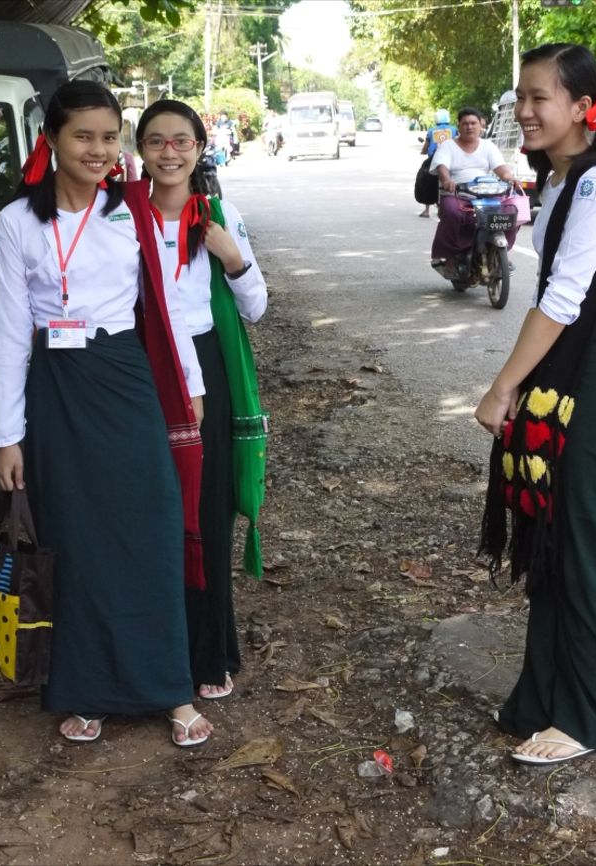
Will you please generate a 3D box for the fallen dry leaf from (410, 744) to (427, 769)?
[{"bbox_3d":[0.281,0.753,3.613,0.042,0.022,0.090,-1,11,0],"label":"fallen dry leaf"}]

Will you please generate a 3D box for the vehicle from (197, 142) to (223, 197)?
[{"bbox_3d":[-1.655,-4.104,24.986,0.700,1.070,1.880,-4,12,-20],"label":"vehicle"}]

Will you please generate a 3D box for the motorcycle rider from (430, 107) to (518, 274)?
[{"bbox_3d":[1.412,-1.962,12.483,0.650,1.303,0.720,-2,12,-8],"label":"motorcycle rider"}]

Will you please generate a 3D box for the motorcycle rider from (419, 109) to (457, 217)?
[{"bbox_3d":[2.198,-4.026,23.266,0.700,1.580,0.750,0,12,2],"label":"motorcycle rider"}]

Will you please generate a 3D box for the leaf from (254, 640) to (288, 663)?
[{"bbox_3d":[-0.079,0.630,4.461,0.070,0.027,0.125,5,13,21],"label":"leaf"}]

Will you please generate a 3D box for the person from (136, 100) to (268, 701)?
[{"bbox_3d":[-0.290,-0.088,4.032,0.430,1.517,0.320,-1,11,-3],"label":"person"}]

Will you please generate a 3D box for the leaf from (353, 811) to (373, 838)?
[{"bbox_3d":[0.138,0.825,3.271,0.040,0.020,0.095,-3,12,-12],"label":"leaf"}]

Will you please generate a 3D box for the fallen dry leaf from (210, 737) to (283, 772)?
[{"bbox_3d":[-0.120,0.750,3.619,0.175,0.035,0.090,-7,13,-29],"label":"fallen dry leaf"}]

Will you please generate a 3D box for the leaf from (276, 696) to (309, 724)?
[{"bbox_3d":[-0.014,0.722,4.027,0.055,0.022,0.145,5,13,23],"label":"leaf"}]

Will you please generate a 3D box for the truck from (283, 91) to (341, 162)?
[{"bbox_3d":[0.584,-10.674,53.800,1.680,2.280,4.700,0,11,3],"label":"truck"}]

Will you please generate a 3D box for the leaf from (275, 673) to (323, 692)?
[{"bbox_3d":[0.004,0.658,4.091,0.120,0.025,0.080,-1,11,0],"label":"leaf"}]

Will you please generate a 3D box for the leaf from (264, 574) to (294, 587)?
[{"bbox_3d":[-0.065,0.490,5.142,0.100,0.025,0.080,0,12,0],"label":"leaf"}]

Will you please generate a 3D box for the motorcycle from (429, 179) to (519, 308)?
[{"bbox_3d":[1.506,-1.644,13.091,0.680,1.040,1.860,-2,12,-8],"label":"motorcycle"}]

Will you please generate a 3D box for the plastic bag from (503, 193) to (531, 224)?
[{"bbox_3d":[1.695,-1.768,12.146,0.240,0.270,0.120,-2,12,-8],"label":"plastic bag"}]

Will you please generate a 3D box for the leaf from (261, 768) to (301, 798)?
[{"bbox_3d":[-0.038,0.810,3.583,0.050,0.027,0.130,-8,14,-33],"label":"leaf"}]

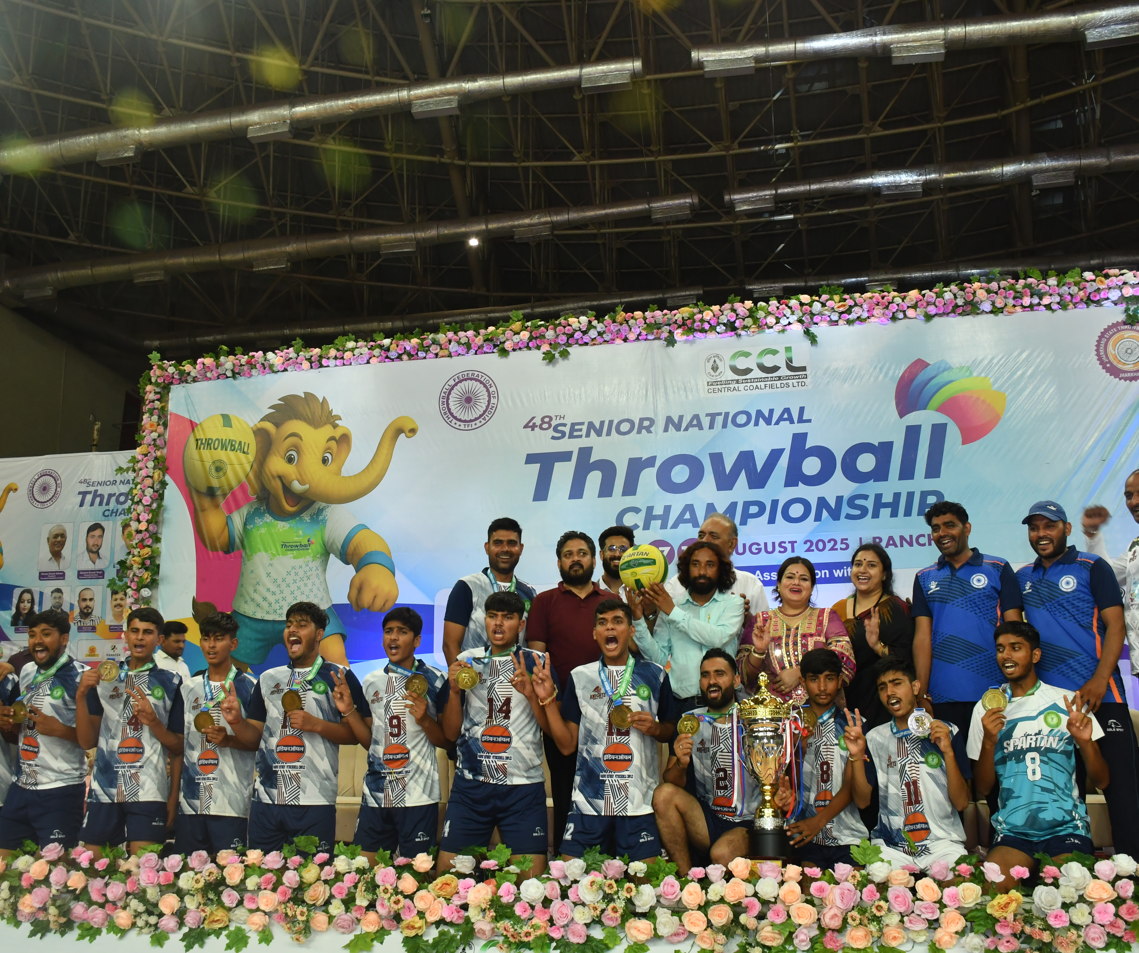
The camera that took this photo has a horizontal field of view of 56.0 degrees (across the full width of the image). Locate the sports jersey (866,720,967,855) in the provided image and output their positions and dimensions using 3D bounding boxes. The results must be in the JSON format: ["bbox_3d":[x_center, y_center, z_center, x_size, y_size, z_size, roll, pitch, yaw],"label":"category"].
[{"bbox_3d":[1.369,1.218,4.220,0.410,0.530,0.270,-9,-14,33],"label":"sports jersey"}]

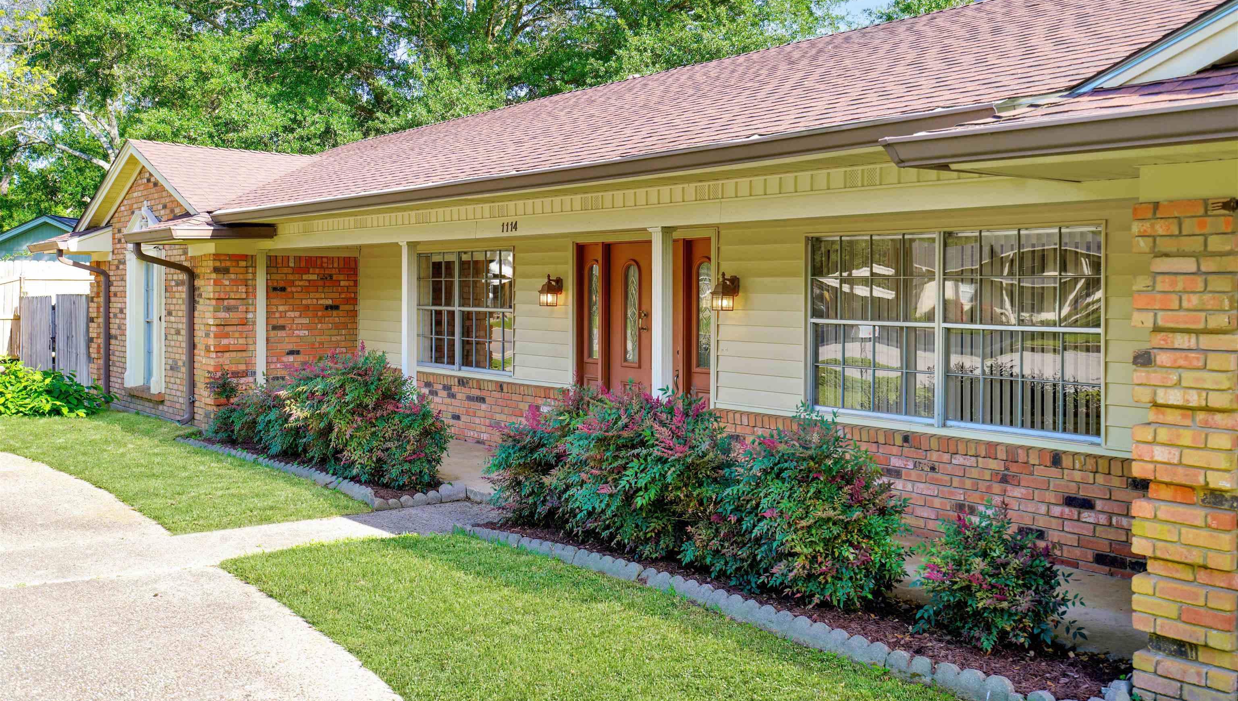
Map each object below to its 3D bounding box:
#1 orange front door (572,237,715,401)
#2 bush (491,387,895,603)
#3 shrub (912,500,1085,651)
[{"bbox_3d":[0.229,0.057,10.277,0.140,2.090,1.890,-2,4,-39],"label":"orange front door"},{"bbox_3d":[0.343,0.820,7.407,0.980,1.030,3.670,-2,4,-39],"label":"bush"},{"bbox_3d":[1.851,1.084,5.515,0.790,0.695,0.770,-2,4,-39],"label":"shrub"}]

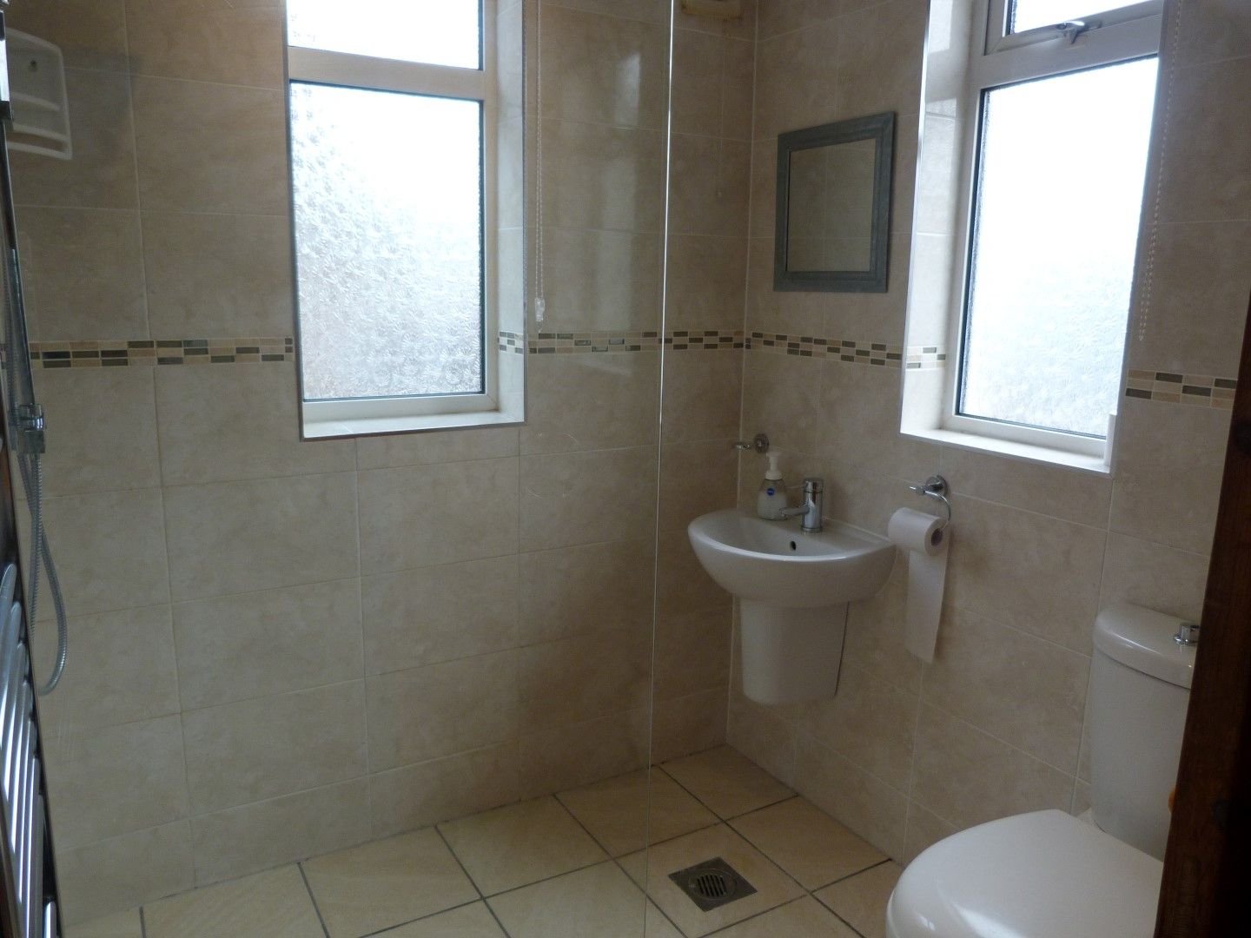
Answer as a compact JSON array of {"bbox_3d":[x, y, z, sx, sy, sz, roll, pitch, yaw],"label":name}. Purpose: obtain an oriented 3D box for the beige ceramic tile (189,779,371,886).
[{"bbox_3d":[-0.805,0.856,2.139,0.399,0.185,0.010,-5,13,-30],"label":"beige ceramic tile"}]

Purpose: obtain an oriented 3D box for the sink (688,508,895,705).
[{"bbox_3d":[0.357,0.374,2.248,0.405,0.455,0.480,-5,13,-30],"label":"sink"}]

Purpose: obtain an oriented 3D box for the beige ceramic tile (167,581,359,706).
[{"bbox_3d":[-0.796,0.391,2.048,0.399,0.250,0.010,-5,13,-30],"label":"beige ceramic tile"}]

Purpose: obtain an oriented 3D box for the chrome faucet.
[{"bbox_3d":[0.431,0.091,2.207,0.124,0.130,0.050,-5,13,-30],"label":"chrome faucet"}]

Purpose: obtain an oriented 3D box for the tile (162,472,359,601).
[{"bbox_3d":[-0.793,0.146,2.003,0.400,0.251,0.010,-5,13,-30],"label":"tile"}]

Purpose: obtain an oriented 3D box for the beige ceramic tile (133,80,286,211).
[{"bbox_3d":[-0.828,-0.643,1.821,0.281,0.248,0.010,-5,13,-30],"label":"beige ceramic tile"}]

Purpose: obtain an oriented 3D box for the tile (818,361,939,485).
[{"bbox_3d":[0.597,-0.117,2.153,0.010,0.245,0.399,-5,13,-30],"label":"tile"}]

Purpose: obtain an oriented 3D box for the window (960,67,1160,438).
[{"bbox_3d":[0.894,-0.445,1.890,0.030,0.720,0.430,-5,13,-30],"label":"window"}]

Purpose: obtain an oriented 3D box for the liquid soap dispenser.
[{"bbox_3d":[0.384,0.044,2.338,0.073,0.170,0.060,6,12,24],"label":"liquid soap dispenser"}]

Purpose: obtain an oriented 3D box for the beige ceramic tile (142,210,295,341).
[{"bbox_3d":[-0.834,-0.396,1.868,0.278,0.249,0.010,-5,13,-30],"label":"beige ceramic tile"}]

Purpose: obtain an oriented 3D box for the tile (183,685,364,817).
[{"bbox_3d":[-0.803,0.642,2.099,0.400,0.252,0.010,-5,13,-30],"label":"tile"}]

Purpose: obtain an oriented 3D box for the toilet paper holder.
[{"bbox_3d":[0.677,0.073,1.974,0.060,0.112,0.128,-5,13,-30],"label":"toilet paper holder"}]

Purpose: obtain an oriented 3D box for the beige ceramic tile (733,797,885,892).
[{"bbox_3d":[0.460,0.952,2.310,0.257,0.010,0.333,-5,13,-30],"label":"beige ceramic tile"}]

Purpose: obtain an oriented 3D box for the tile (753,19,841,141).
[{"bbox_3d":[0.433,-0.976,2.300,0.010,0.250,0.314,-5,13,-30],"label":"tile"}]

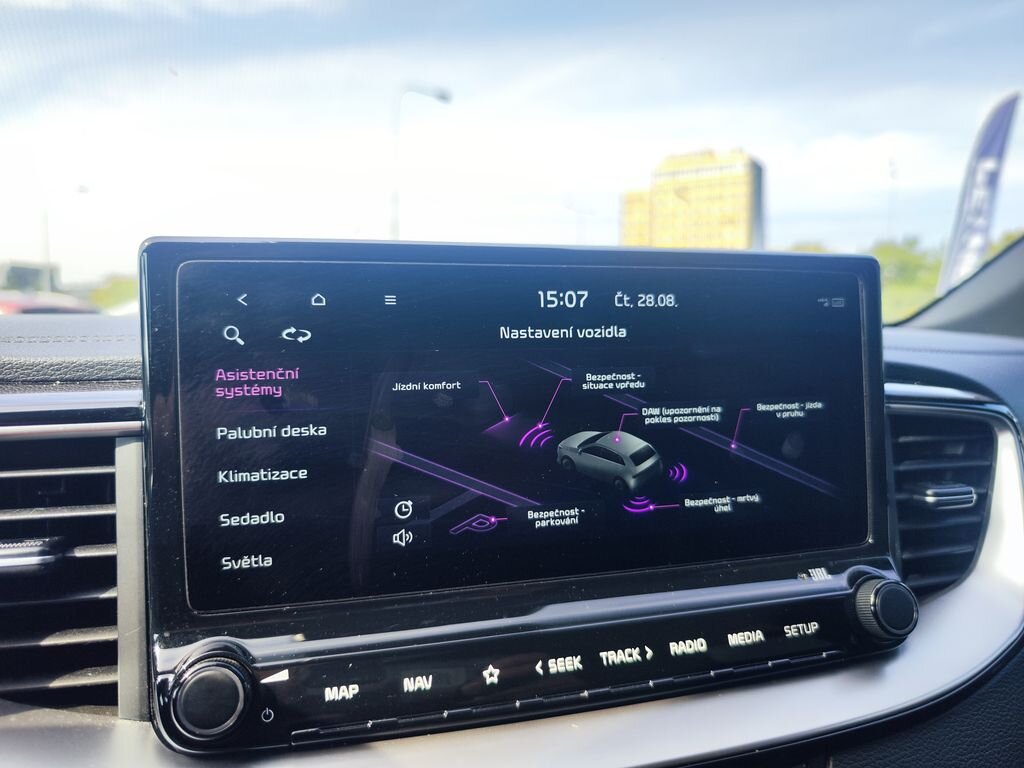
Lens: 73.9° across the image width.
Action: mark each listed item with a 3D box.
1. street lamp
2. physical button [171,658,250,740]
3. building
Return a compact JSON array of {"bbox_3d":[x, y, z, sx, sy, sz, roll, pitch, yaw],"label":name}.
[{"bbox_3d":[-3.250,-6.127,25.785,2.500,9.700,0.350,-4,7,-37],"label":"street lamp"},{"bbox_3d":[-0.084,0.088,0.191,0.020,0.020,0.010,-1,-12,-15],"label":"physical button"},{"bbox_3d":[50.900,-39.396,188.611,35.000,45.500,18.000,3,6,32],"label":"building"}]

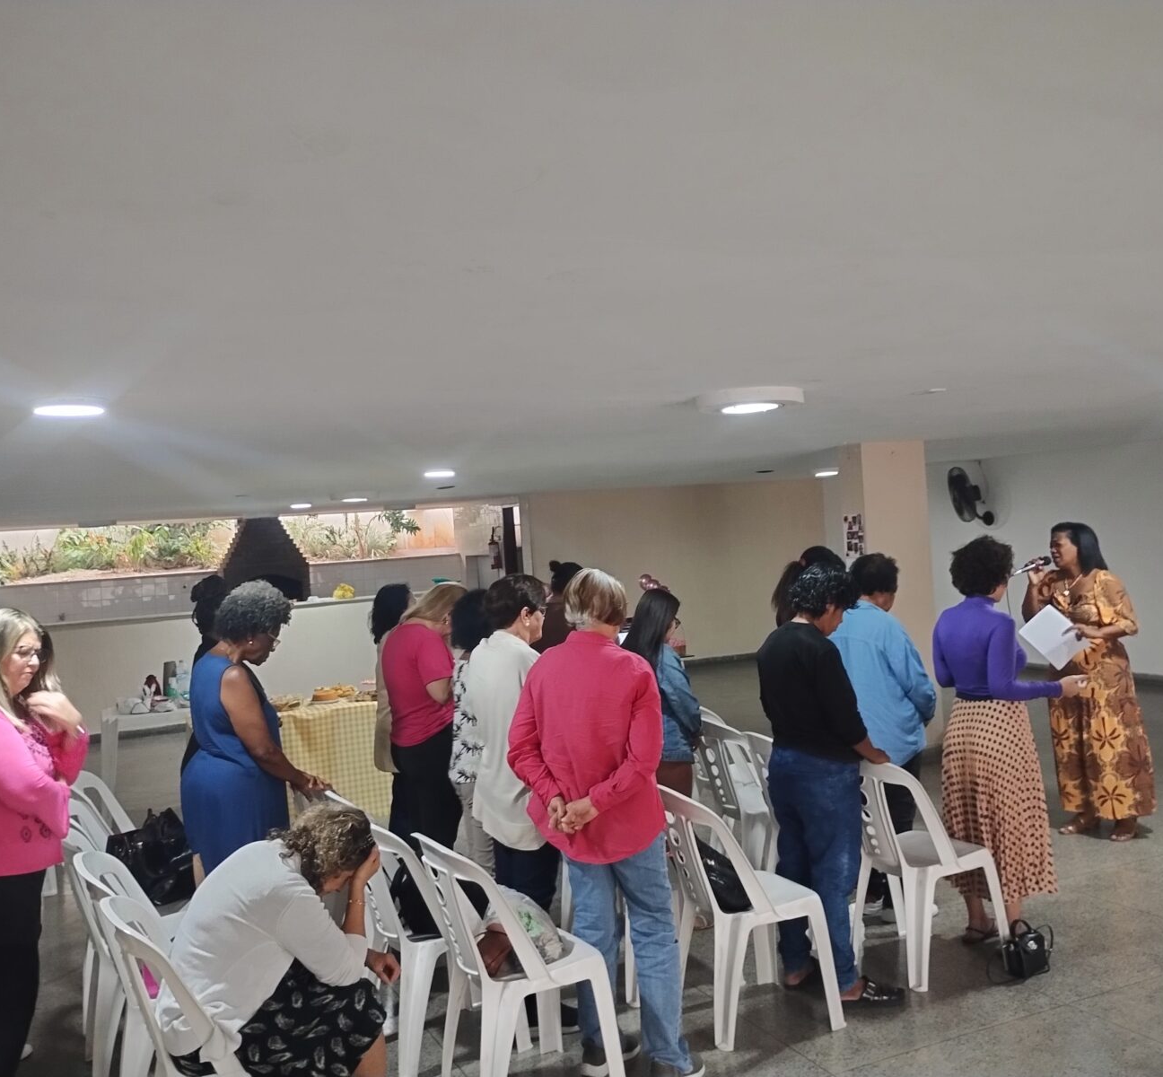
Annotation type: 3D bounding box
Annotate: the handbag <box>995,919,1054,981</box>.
[{"bbox_3d":[1.653,1.512,4.314,0.170,0.200,0.120,-4,0,-24],"label":"handbag"}]

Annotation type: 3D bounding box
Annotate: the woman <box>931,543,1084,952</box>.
[{"bbox_3d":[1.696,0.797,4.620,0.550,1.610,0.500,-4,1,-32],"label":"woman"}]

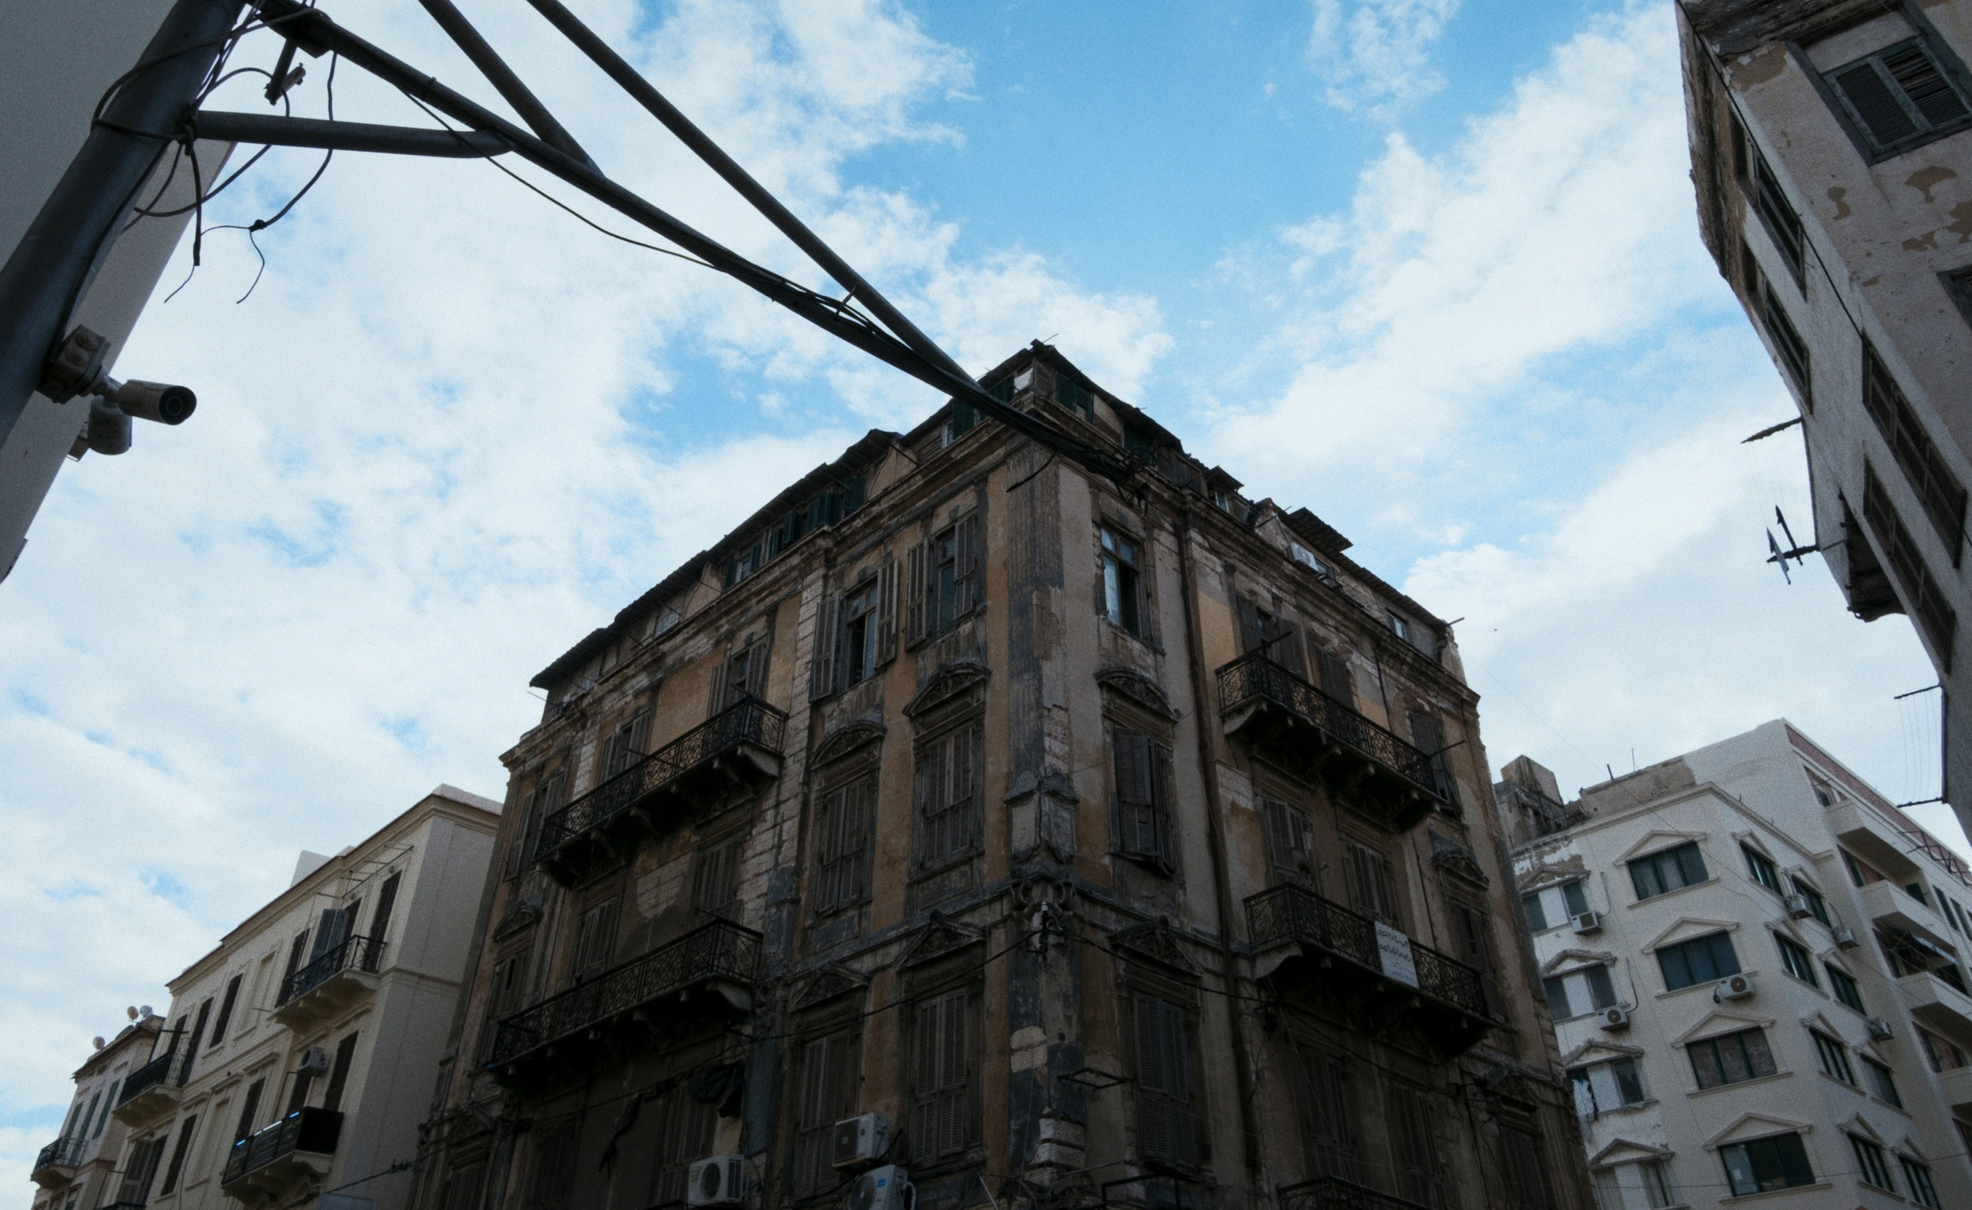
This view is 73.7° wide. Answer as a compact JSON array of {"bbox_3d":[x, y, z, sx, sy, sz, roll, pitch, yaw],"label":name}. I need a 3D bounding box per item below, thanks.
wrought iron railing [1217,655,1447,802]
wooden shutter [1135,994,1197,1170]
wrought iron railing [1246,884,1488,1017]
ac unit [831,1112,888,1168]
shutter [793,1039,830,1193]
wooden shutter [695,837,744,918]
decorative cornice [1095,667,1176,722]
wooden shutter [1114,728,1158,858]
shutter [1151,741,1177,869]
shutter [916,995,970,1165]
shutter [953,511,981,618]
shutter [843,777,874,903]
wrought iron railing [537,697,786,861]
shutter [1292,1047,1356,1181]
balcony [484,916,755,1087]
[{"bbox_3d":[6.820,2.646,25.835,5.831,0.946,0.843,29,-46,-33],"label":"wrought iron railing"},{"bbox_3d":[2.416,6.438,17.848,1.081,2.186,0.050,29,-45,-33],"label":"wooden shutter"},{"bbox_3d":[6.913,6.400,23.484,6.000,0.878,0.900,29,-45,-33],"label":"wrought iron railing"},{"bbox_3d":[-1.697,7.296,17.871,0.785,0.550,0.265,-30,-46,34],"label":"ac unit"},{"bbox_3d":[-2.678,7.816,20.071,0.533,2.356,0.060,-30,-46,34],"label":"shutter"},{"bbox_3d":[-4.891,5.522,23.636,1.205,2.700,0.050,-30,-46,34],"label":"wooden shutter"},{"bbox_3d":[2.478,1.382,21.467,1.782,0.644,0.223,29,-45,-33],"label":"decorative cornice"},{"bbox_3d":[2.449,3.041,21.400,0.618,2.242,0.050,14,-39,-18],"label":"wooden shutter"},{"bbox_3d":[2.947,3.293,21.788,0.050,2.185,0.618,-17,-40,22],"label":"shutter"},{"bbox_3d":[-0.634,6.749,18.904,1.073,2.261,0.050,-30,-46,35],"label":"shutter"},{"bbox_3d":[-0.356,-0.685,22.580,0.503,2.120,0.050,-30,-46,34],"label":"shutter"},{"bbox_3d":[-2.233,4.061,22.374,0.628,2.322,0.060,-30,-46,34],"label":"shutter"},{"bbox_3d":[-7.042,4.004,28.015,7.628,0.984,0.962,-30,-46,35],"label":"wrought iron railing"},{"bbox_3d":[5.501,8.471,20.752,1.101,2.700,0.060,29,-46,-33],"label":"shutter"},{"bbox_3d":[-7.112,7.736,25.371,7.746,0.921,0.918,-30,-46,35],"label":"balcony"}]

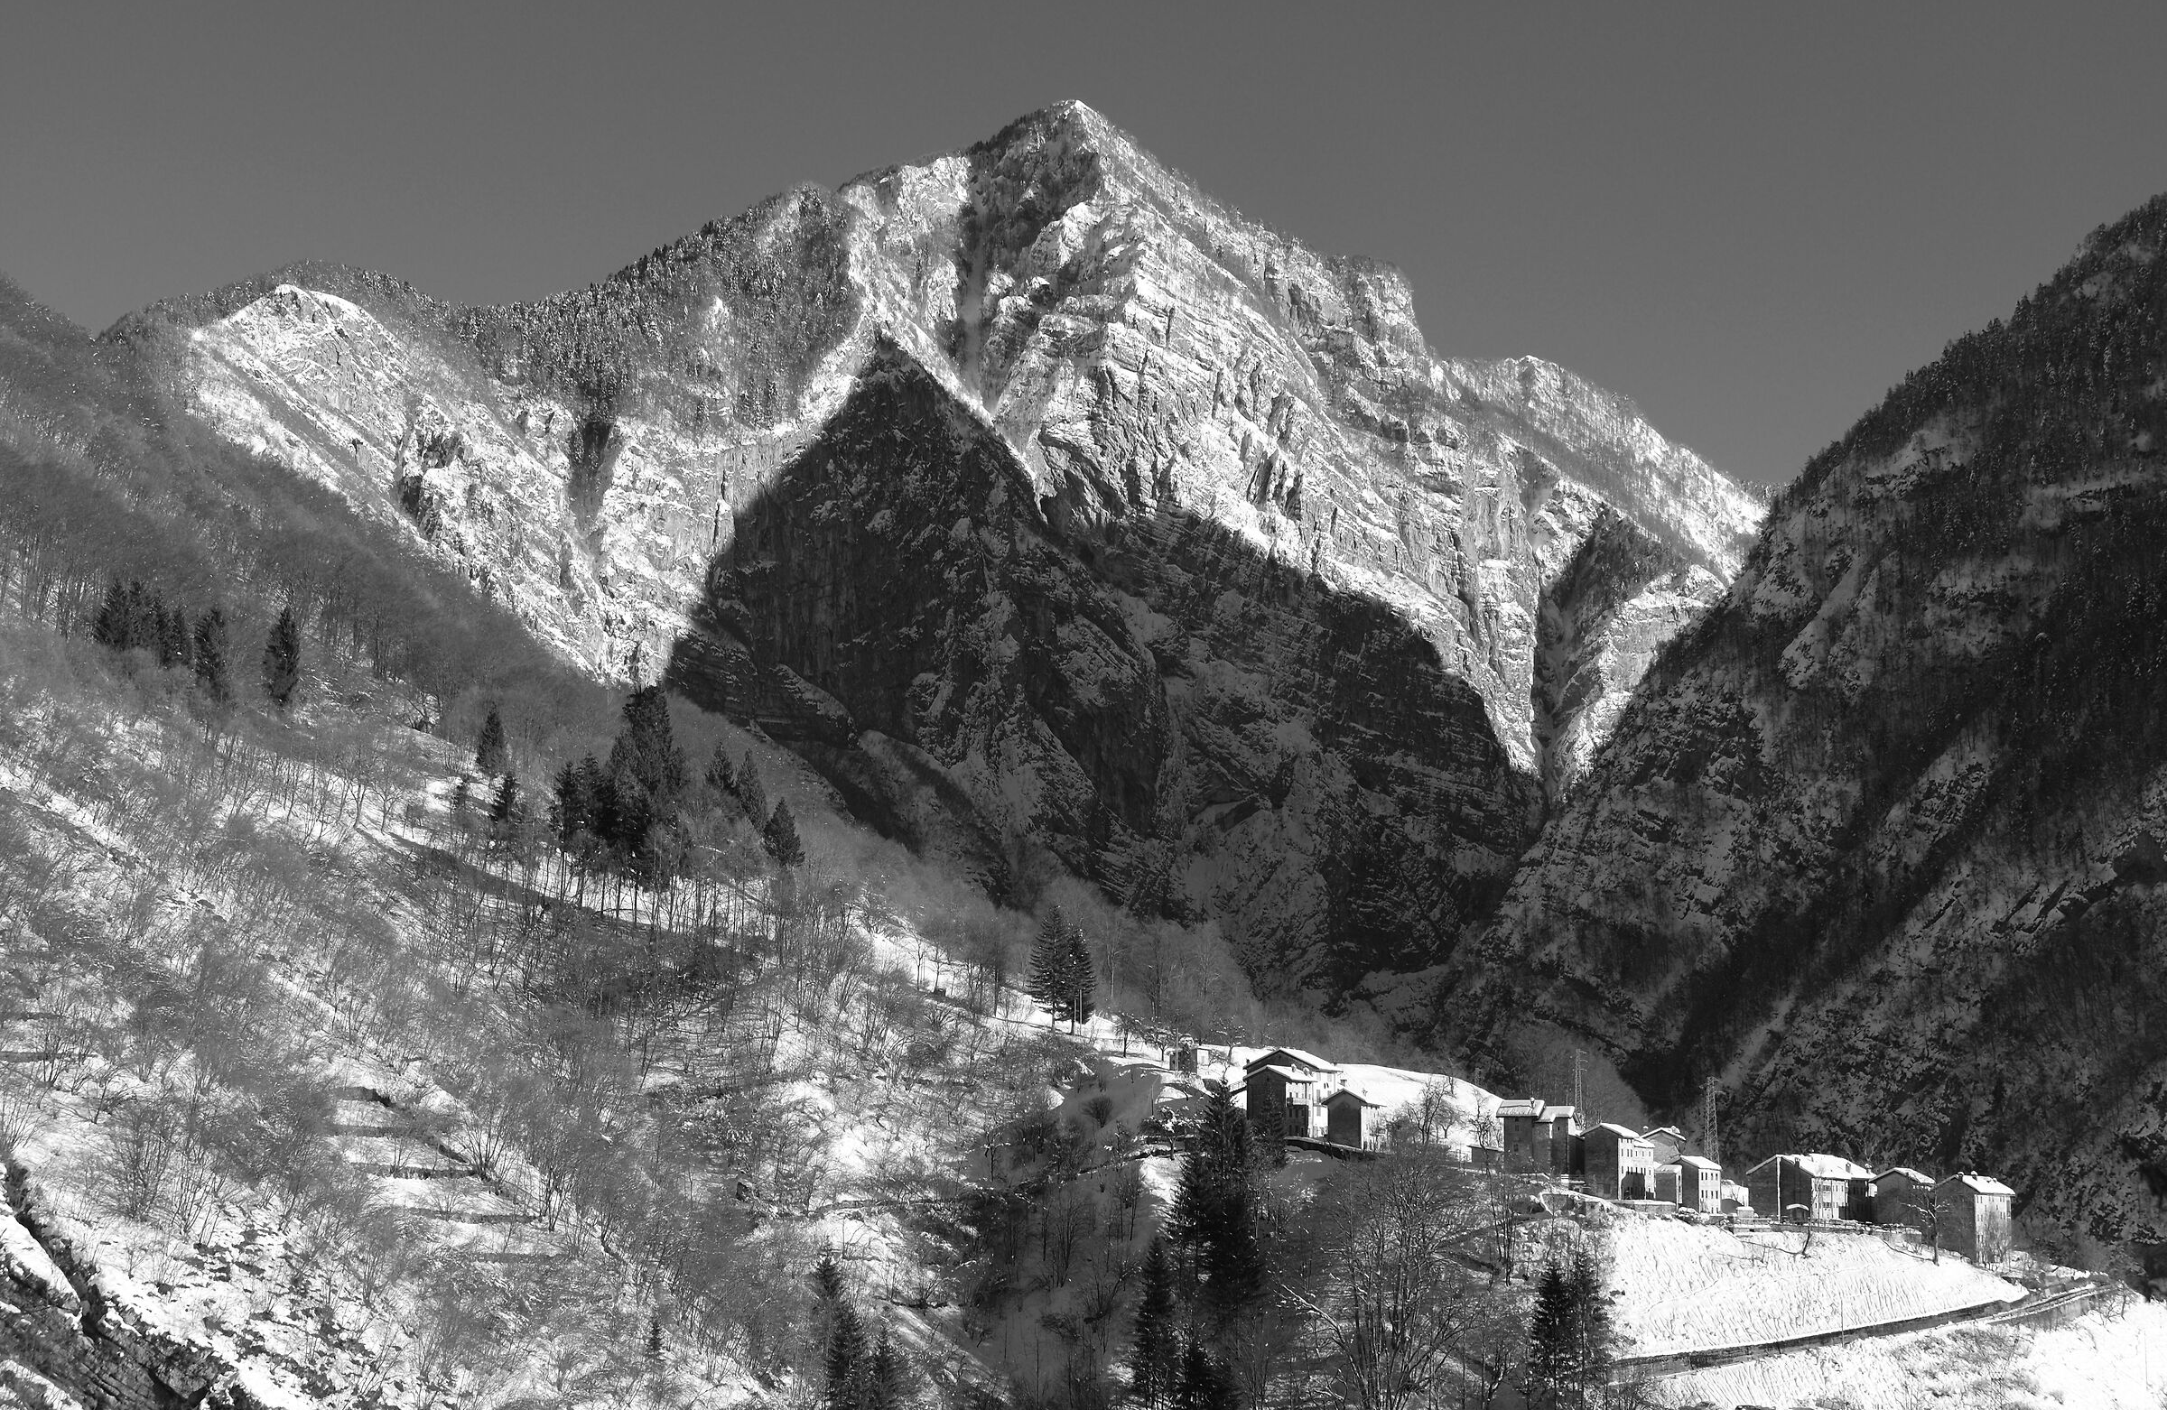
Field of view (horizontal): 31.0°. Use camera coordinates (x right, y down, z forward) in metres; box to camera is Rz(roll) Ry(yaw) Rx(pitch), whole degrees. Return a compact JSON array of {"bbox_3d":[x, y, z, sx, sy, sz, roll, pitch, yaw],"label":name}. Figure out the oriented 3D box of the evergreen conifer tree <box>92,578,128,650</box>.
[{"bbox_3d":[-149.360,-13.510,600.000,5.580,12.070,5.580,0,-8,0],"label":"evergreen conifer tree"}]

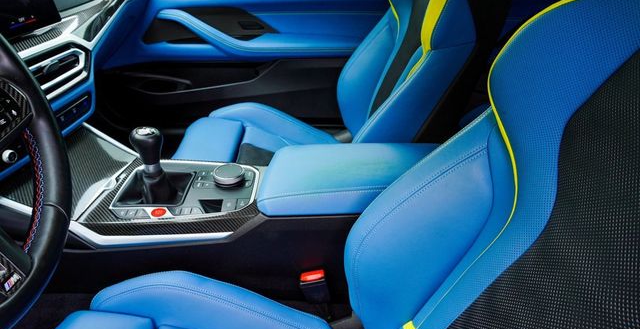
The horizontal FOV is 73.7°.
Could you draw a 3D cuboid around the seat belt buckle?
[{"bbox_3d":[-0.007,0.183,0.640,0.040,0.051,0.023,-10,31,6],"label":"seat belt buckle"}]

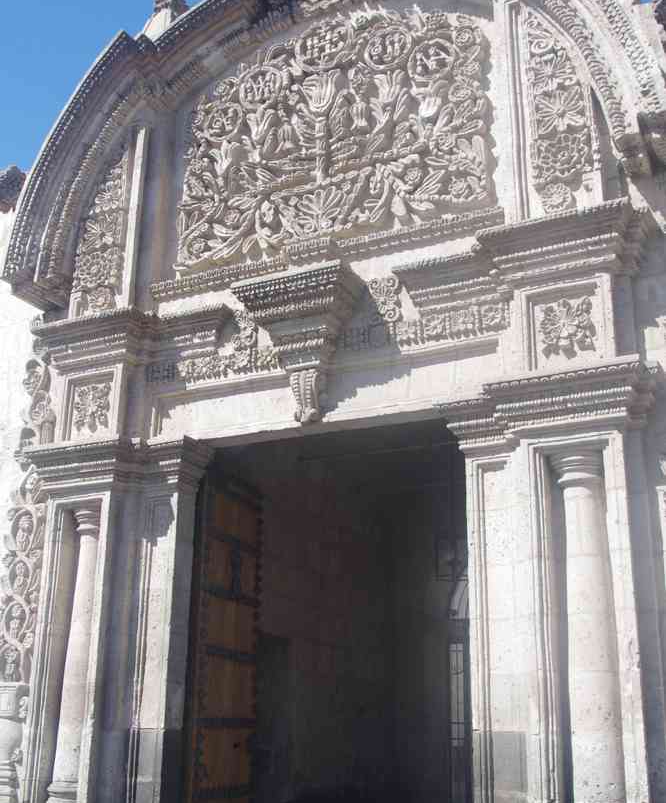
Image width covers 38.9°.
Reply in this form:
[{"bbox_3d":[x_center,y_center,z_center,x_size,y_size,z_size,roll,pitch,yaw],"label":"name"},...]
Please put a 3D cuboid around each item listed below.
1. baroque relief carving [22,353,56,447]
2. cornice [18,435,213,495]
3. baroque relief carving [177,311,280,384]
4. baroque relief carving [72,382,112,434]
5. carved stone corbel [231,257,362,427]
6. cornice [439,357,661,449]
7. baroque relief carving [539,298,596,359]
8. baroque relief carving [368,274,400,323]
[{"bbox_3d":[-2.894,-0.026,9.301,0.442,0.904,0.264,-8,-19,27],"label":"baroque relief carving"},{"bbox_3d":[-2.009,0.591,8.505,1.610,0.370,0.587,-8,-19,27],"label":"cornice"},{"bbox_3d":[-0.935,-0.492,8.431,1.096,0.634,0.112,-8,-19,27],"label":"baroque relief carving"},{"bbox_3d":[-2.255,0.057,8.769,0.436,0.469,0.092,-8,-19,27],"label":"baroque relief carving"},{"bbox_3d":[-0.301,-0.444,7.861,1.049,1.181,0.449,-8,-19,27],"label":"carved stone corbel"},{"bbox_3d":[1.438,0.079,6.723,1.597,0.376,0.587,-8,-19,27],"label":"cornice"},{"bbox_3d":[1.666,-0.522,6.741,0.416,0.436,0.092,-8,-19,27],"label":"baroque relief carving"},{"bbox_3d":[0.433,-0.845,7.769,0.304,0.436,0.112,-8,-19,27],"label":"baroque relief carving"}]

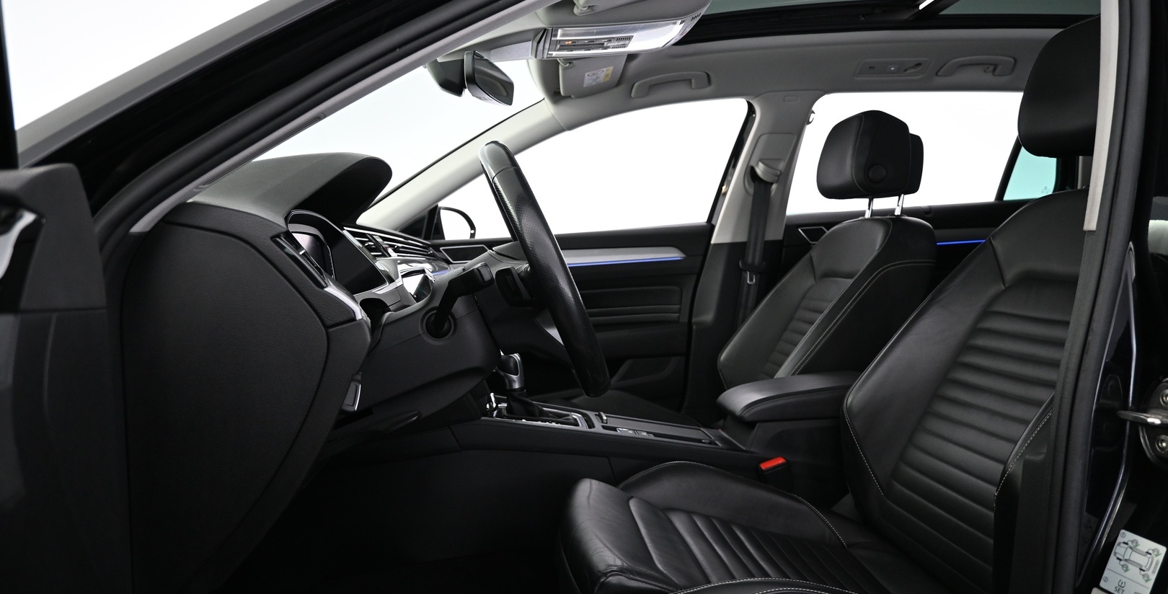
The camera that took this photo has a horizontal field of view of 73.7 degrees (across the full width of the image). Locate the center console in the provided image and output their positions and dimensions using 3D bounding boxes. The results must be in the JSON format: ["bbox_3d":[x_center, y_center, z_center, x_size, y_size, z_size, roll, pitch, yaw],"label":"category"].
[{"bbox_3d":[0.169,0.252,1.477,0.800,0.300,0.250,0,3,-5],"label":"center console"}]

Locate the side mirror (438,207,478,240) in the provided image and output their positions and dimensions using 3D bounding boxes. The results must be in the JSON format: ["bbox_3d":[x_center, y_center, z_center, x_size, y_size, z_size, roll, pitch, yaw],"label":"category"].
[{"bbox_3d":[-0.399,-0.198,2.358,0.140,0.150,0.220,1,3,9],"label":"side mirror"}]

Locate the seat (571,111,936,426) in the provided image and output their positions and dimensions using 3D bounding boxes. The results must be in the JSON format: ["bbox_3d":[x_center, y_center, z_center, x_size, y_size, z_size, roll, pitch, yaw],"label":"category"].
[{"bbox_3d":[0.327,-0.004,1.847,0.860,0.880,0.540,0,3,-5],"label":"seat"}]

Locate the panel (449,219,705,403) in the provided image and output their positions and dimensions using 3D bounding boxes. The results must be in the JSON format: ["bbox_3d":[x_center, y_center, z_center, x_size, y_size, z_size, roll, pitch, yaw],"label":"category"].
[{"bbox_3d":[-0.062,0.072,2.186,0.870,0.560,0.120,0,3,-5],"label":"panel"}]

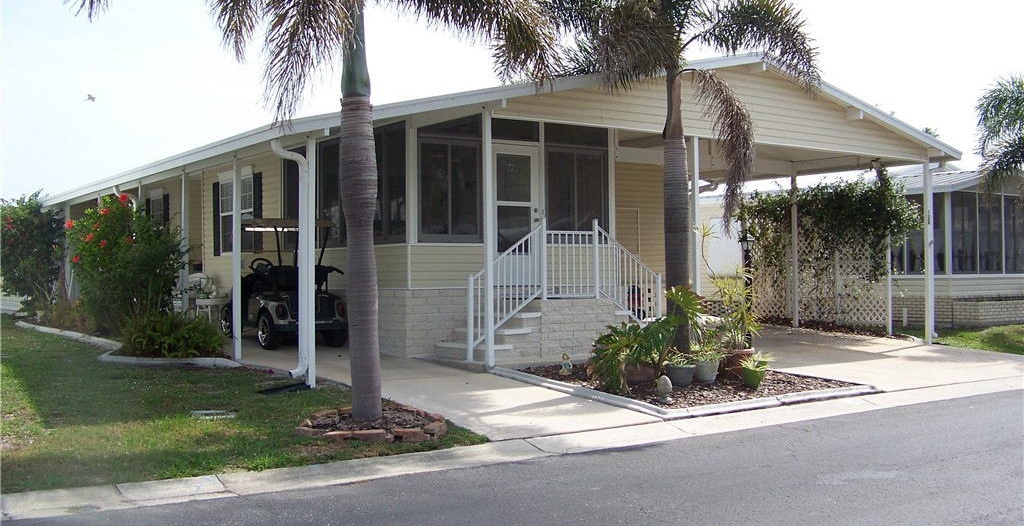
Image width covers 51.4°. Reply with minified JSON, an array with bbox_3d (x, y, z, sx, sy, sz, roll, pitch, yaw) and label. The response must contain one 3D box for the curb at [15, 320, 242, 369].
[{"bbox_3d":[-6.600,1.200,16.700,1.250,0.300,9.500,0,-1,-36],"label":"curb"}]

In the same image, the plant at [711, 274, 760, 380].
[{"bbox_3d":[2.570,0.730,12.250,0.600,1.220,0.600,-1,-1,11],"label":"plant"}]

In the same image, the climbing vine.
[{"bbox_3d":[6.250,-0.780,21.200,0.800,2.200,4.000,0,-1,-36],"label":"climbing vine"}]

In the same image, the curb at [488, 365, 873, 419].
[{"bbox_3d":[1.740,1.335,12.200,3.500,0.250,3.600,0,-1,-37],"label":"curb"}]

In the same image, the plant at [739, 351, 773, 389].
[{"bbox_3d":[2.630,1.165,11.550,0.380,0.410,0.380,-1,-1,11],"label":"plant"}]

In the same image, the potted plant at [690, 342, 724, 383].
[{"bbox_3d":[2.180,1.110,11.900,0.390,0.470,0.390,-1,-1,11],"label":"potted plant"}]

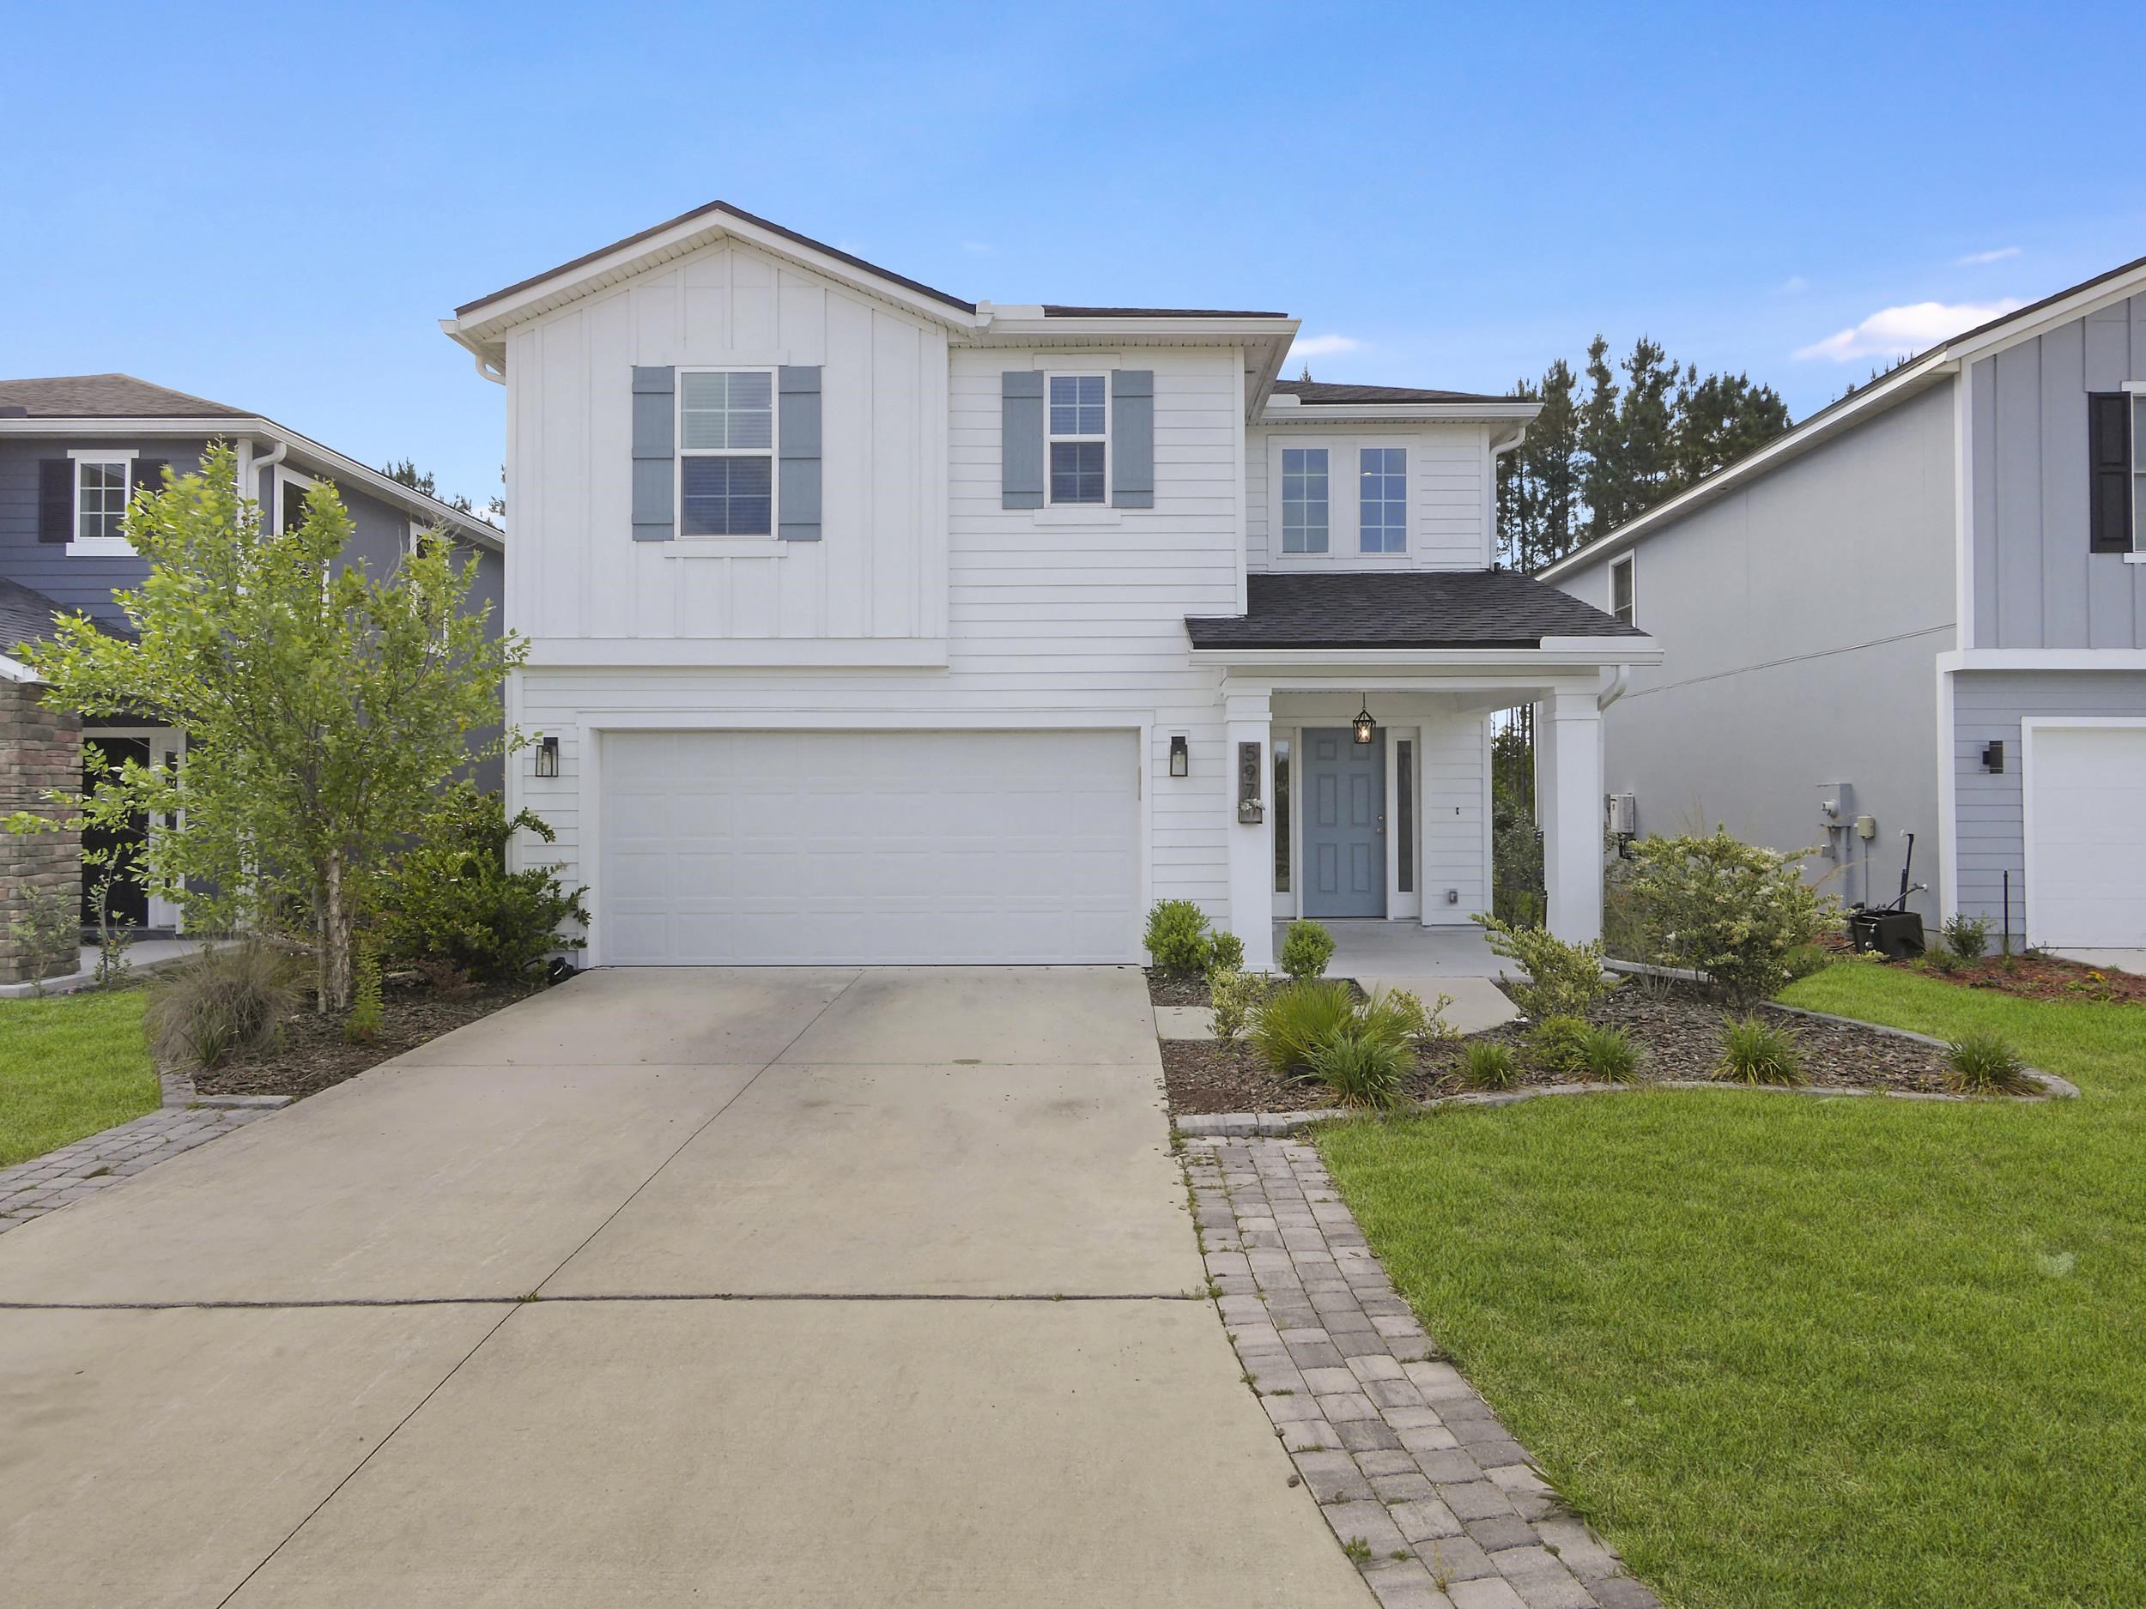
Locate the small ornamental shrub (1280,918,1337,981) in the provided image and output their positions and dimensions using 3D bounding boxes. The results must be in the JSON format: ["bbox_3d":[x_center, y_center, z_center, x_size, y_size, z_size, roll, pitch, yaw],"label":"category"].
[{"bbox_3d":[1.890,1.190,9.950,0.457,0.564,0.450,0,0,0],"label":"small ornamental shrub"}]

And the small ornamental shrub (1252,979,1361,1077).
[{"bbox_3d":[1.434,1.314,7.600,0.678,0.480,0.680,0,0,0],"label":"small ornamental shrub"}]

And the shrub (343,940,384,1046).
[{"bbox_3d":[-4.667,1.211,8.150,0.265,0.648,0.260,0,0,0],"label":"shrub"}]

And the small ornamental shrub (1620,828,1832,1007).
[{"bbox_3d":[5.056,0.836,9.600,1.636,1.296,1.450,0,0,0],"label":"small ornamental shrub"}]

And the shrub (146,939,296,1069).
[{"bbox_3d":[-5.353,1.203,7.800,0.970,0.687,0.920,0,0,0],"label":"shrub"}]

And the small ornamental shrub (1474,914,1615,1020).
[{"bbox_3d":[3.445,1.152,9.050,1.028,0.702,0.880,0,0,0],"label":"small ornamental shrub"}]

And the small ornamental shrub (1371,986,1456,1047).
[{"bbox_3d":[2.237,1.365,8.150,0.562,0.370,0.500,0,0,0],"label":"small ornamental shrub"}]

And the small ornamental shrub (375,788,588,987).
[{"bbox_3d":[-4.984,0.645,10.500,1.775,1.616,1.500,0,0,0],"label":"small ornamental shrub"}]

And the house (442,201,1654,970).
[{"bbox_3d":[-0.200,-2.370,16.600,10.250,7.650,12.800,0,0,0],"label":"house"}]

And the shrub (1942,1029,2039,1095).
[{"bbox_3d":[5.252,1.431,7.100,0.528,0.320,0.520,0,0,0],"label":"shrub"}]

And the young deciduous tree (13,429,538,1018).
[{"bbox_3d":[-5.876,-0.575,9.100,3.692,4.153,3.300,0,0,0],"label":"young deciduous tree"}]

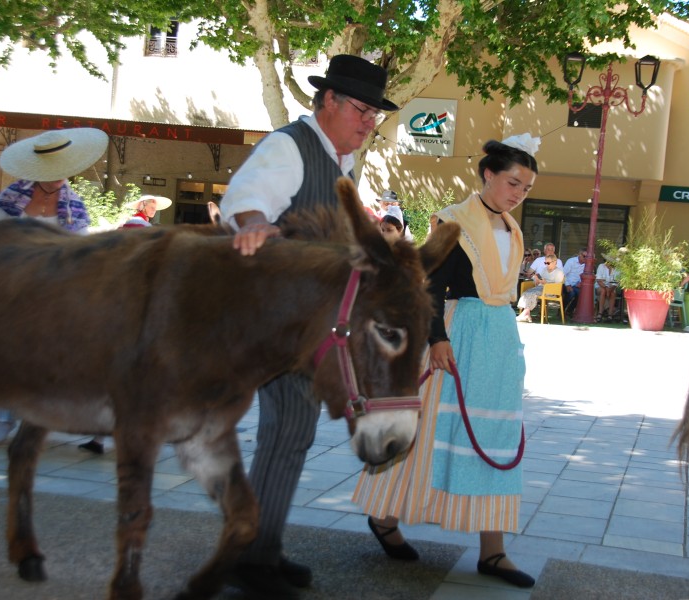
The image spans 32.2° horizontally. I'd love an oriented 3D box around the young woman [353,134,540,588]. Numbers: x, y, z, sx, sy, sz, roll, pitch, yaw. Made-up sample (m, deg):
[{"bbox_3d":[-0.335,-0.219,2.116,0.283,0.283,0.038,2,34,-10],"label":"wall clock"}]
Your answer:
[{"bbox_3d":[0.436,0.200,4.522,0.660,1.640,0.520,7,4,42],"label":"young woman"}]

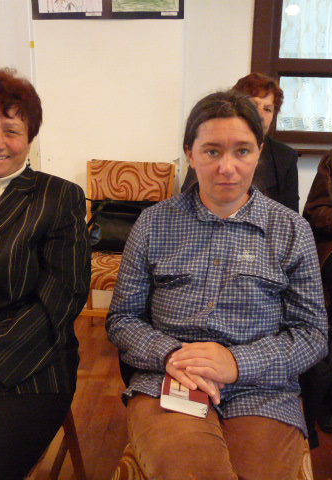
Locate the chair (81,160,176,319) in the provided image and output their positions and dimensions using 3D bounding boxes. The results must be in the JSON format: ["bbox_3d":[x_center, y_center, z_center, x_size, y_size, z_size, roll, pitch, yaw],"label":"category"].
[{"bbox_3d":[-0.202,0.112,2.274,0.430,0.850,0.510,4,18,9],"label":"chair"}]

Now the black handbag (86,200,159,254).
[{"bbox_3d":[-0.164,-0.061,2.324,0.360,0.250,0.150,4,18,9],"label":"black handbag"}]

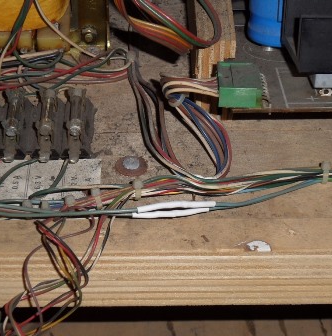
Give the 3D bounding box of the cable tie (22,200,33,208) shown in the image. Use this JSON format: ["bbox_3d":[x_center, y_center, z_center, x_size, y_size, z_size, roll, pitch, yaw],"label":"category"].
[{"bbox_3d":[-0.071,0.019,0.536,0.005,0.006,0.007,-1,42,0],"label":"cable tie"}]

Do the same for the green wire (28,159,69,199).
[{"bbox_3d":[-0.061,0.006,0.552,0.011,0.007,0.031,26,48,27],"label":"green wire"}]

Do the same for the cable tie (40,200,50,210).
[{"bbox_3d":[-0.062,0.020,0.537,0.005,0.007,0.007,-1,38,0],"label":"cable tie"}]

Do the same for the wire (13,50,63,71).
[{"bbox_3d":[-0.074,-0.062,0.611,0.031,0.010,0.010,-1,42,0],"label":"wire"}]

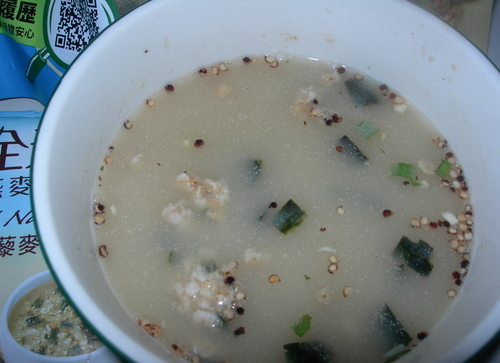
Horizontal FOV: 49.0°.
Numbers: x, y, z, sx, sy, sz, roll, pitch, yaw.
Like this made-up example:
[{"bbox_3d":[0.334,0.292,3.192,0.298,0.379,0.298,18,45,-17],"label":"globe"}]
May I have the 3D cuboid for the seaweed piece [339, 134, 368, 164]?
[{"bbox_3d":[0.032,-0.008,0.172,0.005,0.003,0.012,-31,65,-18],"label":"seaweed piece"}]

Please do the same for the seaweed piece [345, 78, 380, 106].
[{"bbox_3d":[0.036,-0.029,0.184,0.007,0.003,0.013,-25,63,-15],"label":"seaweed piece"}]

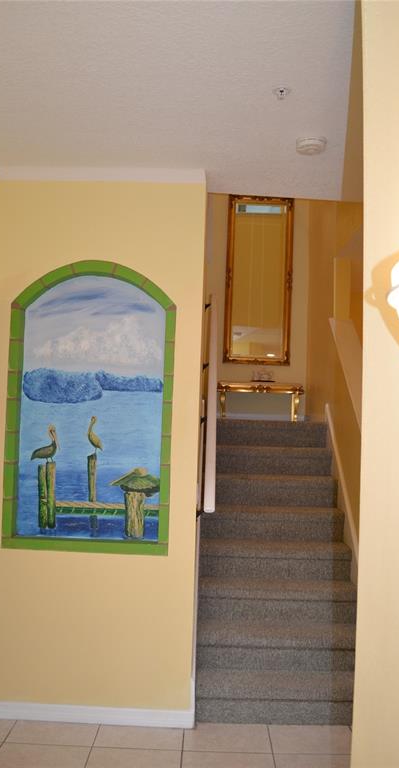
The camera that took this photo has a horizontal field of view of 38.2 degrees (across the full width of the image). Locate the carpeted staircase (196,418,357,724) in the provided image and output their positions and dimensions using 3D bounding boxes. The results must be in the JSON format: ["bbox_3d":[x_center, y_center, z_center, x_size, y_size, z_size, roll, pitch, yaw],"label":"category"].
[{"bbox_3d":[0.484,1.039,3.768,0.950,1.526,1.650,2,-3,1],"label":"carpeted staircase"}]

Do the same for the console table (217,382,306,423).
[{"bbox_3d":[0.541,0.167,5.262,0.770,0.350,0.330,2,-3,1],"label":"console table"}]

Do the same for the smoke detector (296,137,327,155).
[{"bbox_3d":[0.524,-1.111,2.687,0.140,0.045,0.140,2,-3,1],"label":"smoke detector"}]

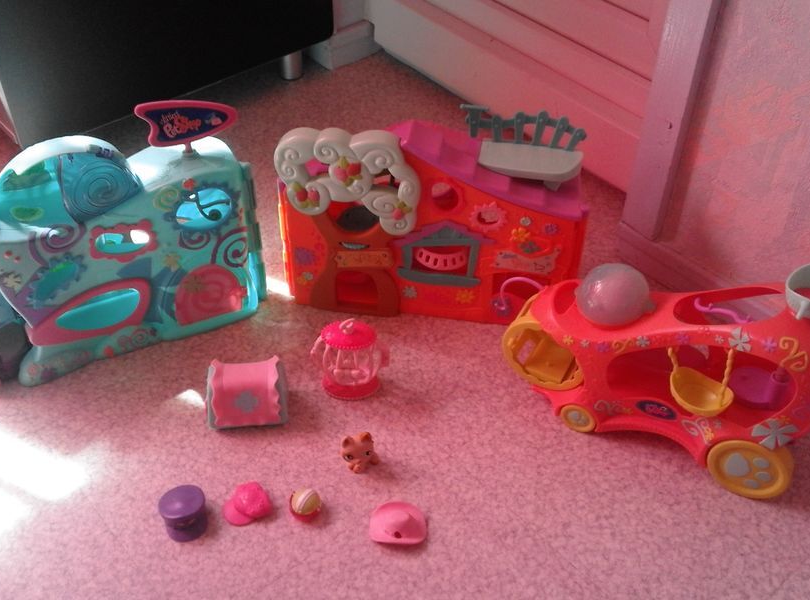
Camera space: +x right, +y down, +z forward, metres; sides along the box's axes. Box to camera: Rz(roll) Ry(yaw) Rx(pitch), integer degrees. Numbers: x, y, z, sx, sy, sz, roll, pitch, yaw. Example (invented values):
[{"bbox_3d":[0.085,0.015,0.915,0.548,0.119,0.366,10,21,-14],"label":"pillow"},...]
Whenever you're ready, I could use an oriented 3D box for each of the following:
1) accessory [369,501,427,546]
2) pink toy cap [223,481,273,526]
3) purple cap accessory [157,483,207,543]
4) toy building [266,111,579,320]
[{"bbox_3d":[-0.006,0.196,0.733,0.049,0.020,0.035,-13,42,-16],"label":"accessory"},{"bbox_3d":[-0.141,0.178,0.749,0.045,0.024,0.035,-23,45,-25],"label":"pink toy cap"},{"bbox_3d":[-0.195,0.187,0.733,0.038,0.029,0.040,-15,42,-18],"label":"purple cap accessory"},{"bbox_3d":[0.031,-0.089,0.904,0.318,0.239,0.098,6,40,6],"label":"toy building"}]

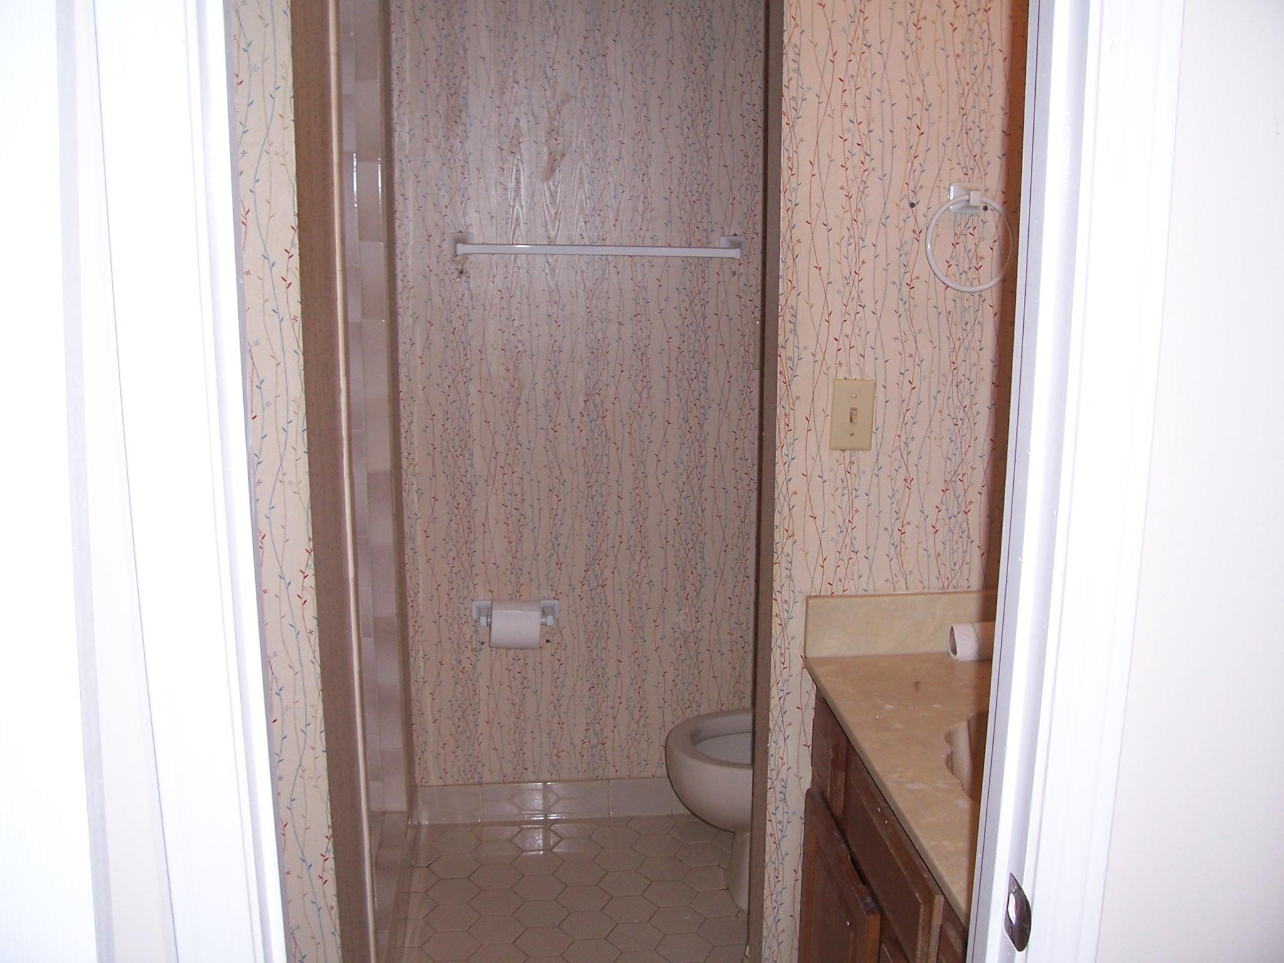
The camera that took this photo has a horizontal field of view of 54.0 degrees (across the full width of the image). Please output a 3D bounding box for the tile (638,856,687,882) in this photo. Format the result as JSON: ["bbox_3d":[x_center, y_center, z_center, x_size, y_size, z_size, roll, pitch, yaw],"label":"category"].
[{"bbox_3d":[0.050,0.876,2.840,0.125,0.010,0.108,-1,12,-6],"label":"tile"}]

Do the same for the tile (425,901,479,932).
[{"bbox_3d":[-0.387,0.890,2.570,0.118,0.008,0.102,-1,12,-7],"label":"tile"}]

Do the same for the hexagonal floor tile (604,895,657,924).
[{"bbox_3d":[-0.025,0.910,2.671,0.125,0.010,0.108,-1,12,-6],"label":"hexagonal floor tile"}]

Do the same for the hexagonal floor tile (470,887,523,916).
[{"bbox_3d":[-0.309,0.902,2.696,0.121,0.008,0.105,-1,12,-7],"label":"hexagonal floor tile"}]

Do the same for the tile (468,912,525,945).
[{"bbox_3d":[-0.297,0.923,2.591,0.121,0.008,0.105,-1,12,-7],"label":"tile"}]

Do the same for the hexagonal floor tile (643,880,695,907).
[{"bbox_3d":[0.058,0.876,2.671,0.118,0.008,0.102,-1,12,-7],"label":"hexagonal floor tile"}]

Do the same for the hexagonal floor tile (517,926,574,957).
[{"bbox_3d":[-0.194,0.910,2.486,0.118,0.008,0.102,-1,12,-7],"label":"hexagonal floor tile"}]

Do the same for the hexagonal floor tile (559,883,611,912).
[{"bbox_3d":[-0.120,0.878,2.648,0.118,0.008,0.102,-1,12,-7],"label":"hexagonal floor tile"}]

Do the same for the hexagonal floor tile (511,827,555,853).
[{"bbox_3d":[-0.249,0.848,2.969,0.121,0.008,0.105,-1,12,-7],"label":"hexagonal floor tile"}]

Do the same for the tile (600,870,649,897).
[{"bbox_3d":[-0.037,0.867,2.709,0.118,0.008,0.102,-1,12,-7],"label":"tile"}]

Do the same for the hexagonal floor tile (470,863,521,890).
[{"bbox_3d":[-0.314,0.859,2.730,0.118,0.008,0.102,-1,12,-7],"label":"hexagonal floor tile"}]

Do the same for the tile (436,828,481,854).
[{"bbox_3d":[-0.434,0.849,2.947,0.121,0.008,0.105,-1,12,-7],"label":"tile"}]

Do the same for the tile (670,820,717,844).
[{"bbox_3d":[0.120,0.822,2.941,0.118,0.008,0.102,-1,12,-7],"label":"tile"}]

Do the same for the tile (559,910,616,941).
[{"bbox_3d":[-0.111,0.922,2.608,0.125,0.010,0.108,-1,12,-6],"label":"tile"}]

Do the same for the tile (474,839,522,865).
[{"bbox_3d":[-0.334,0.861,2.905,0.125,0.010,0.108,-1,12,-6],"label":"tile"}]

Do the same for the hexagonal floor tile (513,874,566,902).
[{"bbox_3d":[-0.218,0.869,2.688,0.118,0.008,0.102,-1,12,-7],"label":"hexagonal floor tile"}]

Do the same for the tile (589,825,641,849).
[{"bbox_3d":[-0.063,0.846,2.991,0.121,0.008,0.105,-1,12,-7],"label":"tile"}]

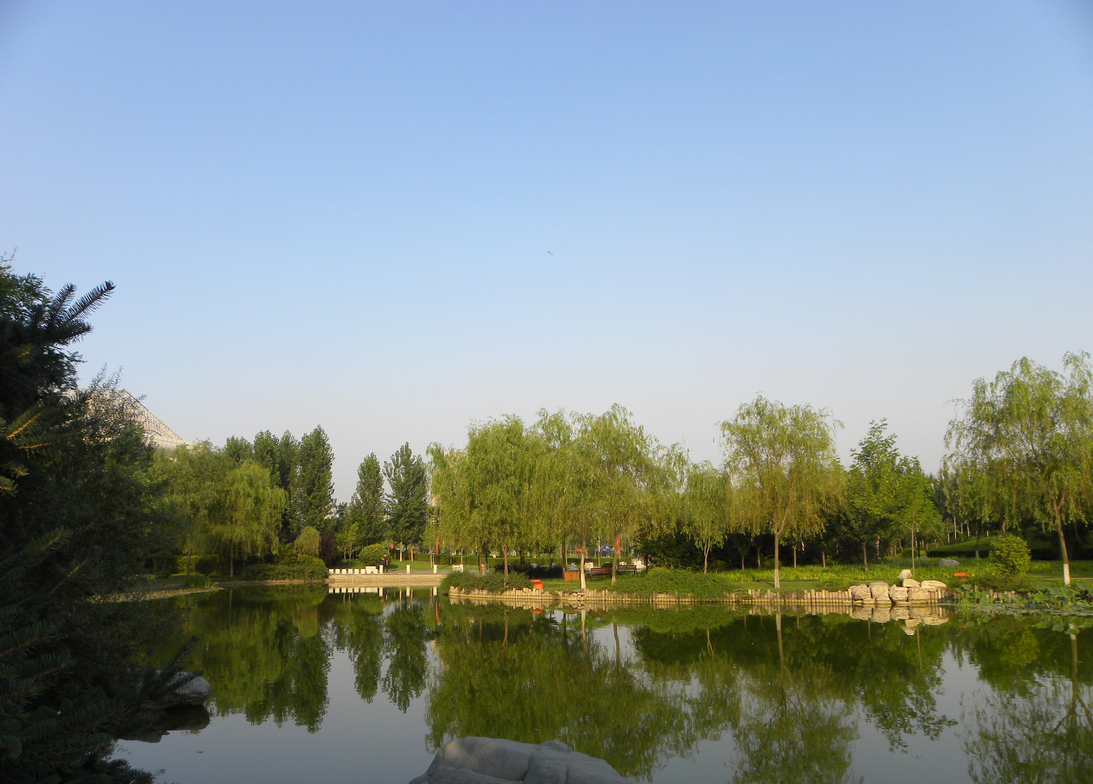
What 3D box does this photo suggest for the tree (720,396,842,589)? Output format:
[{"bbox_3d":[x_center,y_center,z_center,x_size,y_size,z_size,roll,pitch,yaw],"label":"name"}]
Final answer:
[{"bbox_3d":[12.293,5.066,42.976,6.390,9.920,6.200,-4,-11,16],"label":"tree"}]

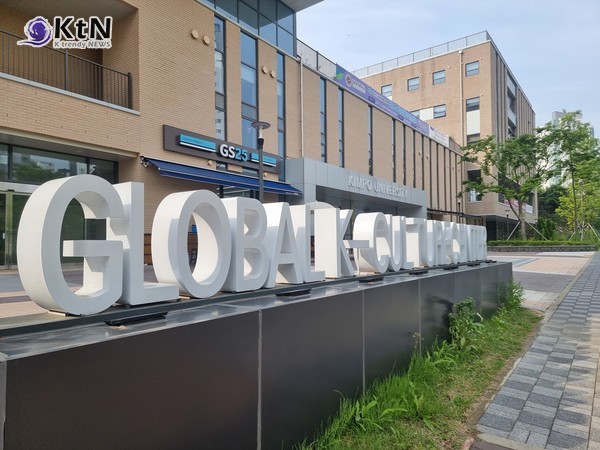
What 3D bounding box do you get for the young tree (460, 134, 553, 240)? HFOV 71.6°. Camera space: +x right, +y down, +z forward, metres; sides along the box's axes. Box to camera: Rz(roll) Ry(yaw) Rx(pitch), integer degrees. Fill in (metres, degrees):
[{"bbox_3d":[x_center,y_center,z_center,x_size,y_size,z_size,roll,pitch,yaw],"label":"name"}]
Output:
[{"bbox_3d":[13.800,-2.350,28.000,5.700,7.300,5.400,-1,-2,0],"label":"young tree"}]

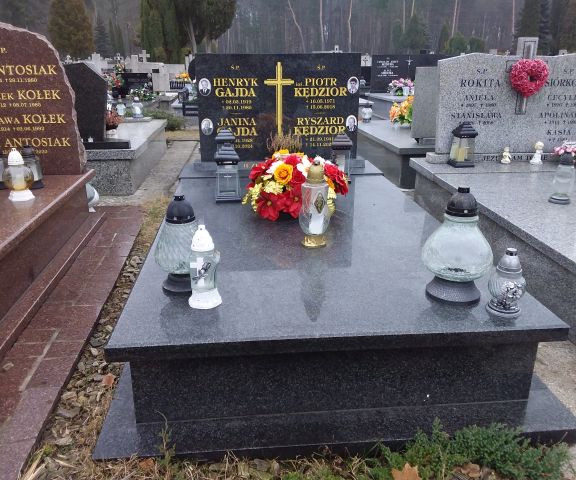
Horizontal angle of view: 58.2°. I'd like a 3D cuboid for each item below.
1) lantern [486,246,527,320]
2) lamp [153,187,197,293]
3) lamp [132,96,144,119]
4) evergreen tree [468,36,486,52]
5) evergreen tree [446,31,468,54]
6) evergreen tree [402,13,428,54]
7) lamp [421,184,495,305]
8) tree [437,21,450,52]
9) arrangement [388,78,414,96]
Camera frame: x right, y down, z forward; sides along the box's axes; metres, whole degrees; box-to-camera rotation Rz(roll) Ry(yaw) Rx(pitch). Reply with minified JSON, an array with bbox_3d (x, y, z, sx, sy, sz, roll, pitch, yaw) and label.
[{"bbox_3d":[0.693,0.128,1.628,0.109,0.211,0.109,-1,20,-5],"label":"lantern"},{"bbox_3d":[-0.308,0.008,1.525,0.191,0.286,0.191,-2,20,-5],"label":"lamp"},{"bbox_3d":[-1.685,-1.486,5.800,0.130,0.224,0.130,-1,20,-5],"label":"lamp"},{"bbox_3d":[10.413,-10.133,28.511,1.000,2.000,1.000,-1,20,-5],"label":"evergreen tree"},{"bbox_3d":[8.834,-9.874,27.360,1.043,2.126,1.043,-2,20,-5],"label":"evergreen tree"},{"bbox_3d":[8.125,-12.492,32.778,1.671,3.510,1.671,-1,20,-5],"label":"evergreen tree"},{"bbox_3d":[0.573,0.007,1.731,0.228,0.366,0.228,-1,20,-5],"label":"lamp"},{"bbox_3d":[9.243,-11.414,30.667,0.840,2.930,0.840,-1,20,-5],"label":"tree"},{"bbox_3d":[1.806,-2.415,8.111,0.425,0.307,0.319,-2,20,-5],"label":"arrangement"}]

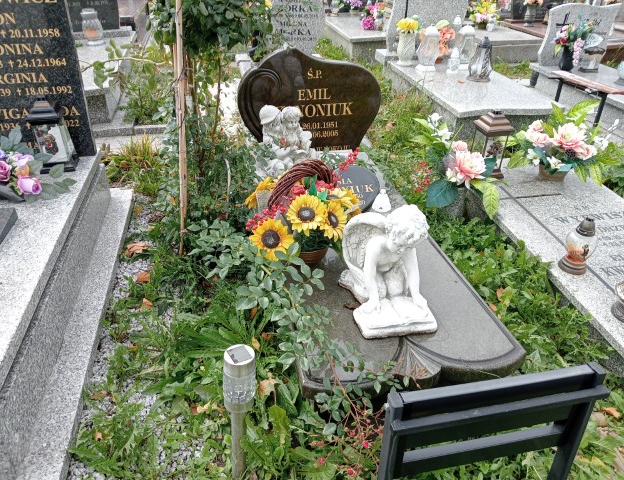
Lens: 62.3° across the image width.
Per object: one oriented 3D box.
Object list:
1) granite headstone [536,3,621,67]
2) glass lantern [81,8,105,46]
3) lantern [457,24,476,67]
[{"bbox_3d":[2.728,-2.128,5.309,0.797,0.590,0.103,-5,31,-9],"label":"granite headstone"},{"bbox_3d":[-2.171,-2.123,5.138,0.200,0.300,0.200,-5,31,-9],"label":"glass lantern"},{"bbox_3d":[1.418,-1.787,4.753,0.200,0.380,0.200,-6,32,-9],"label":"lantern"}]

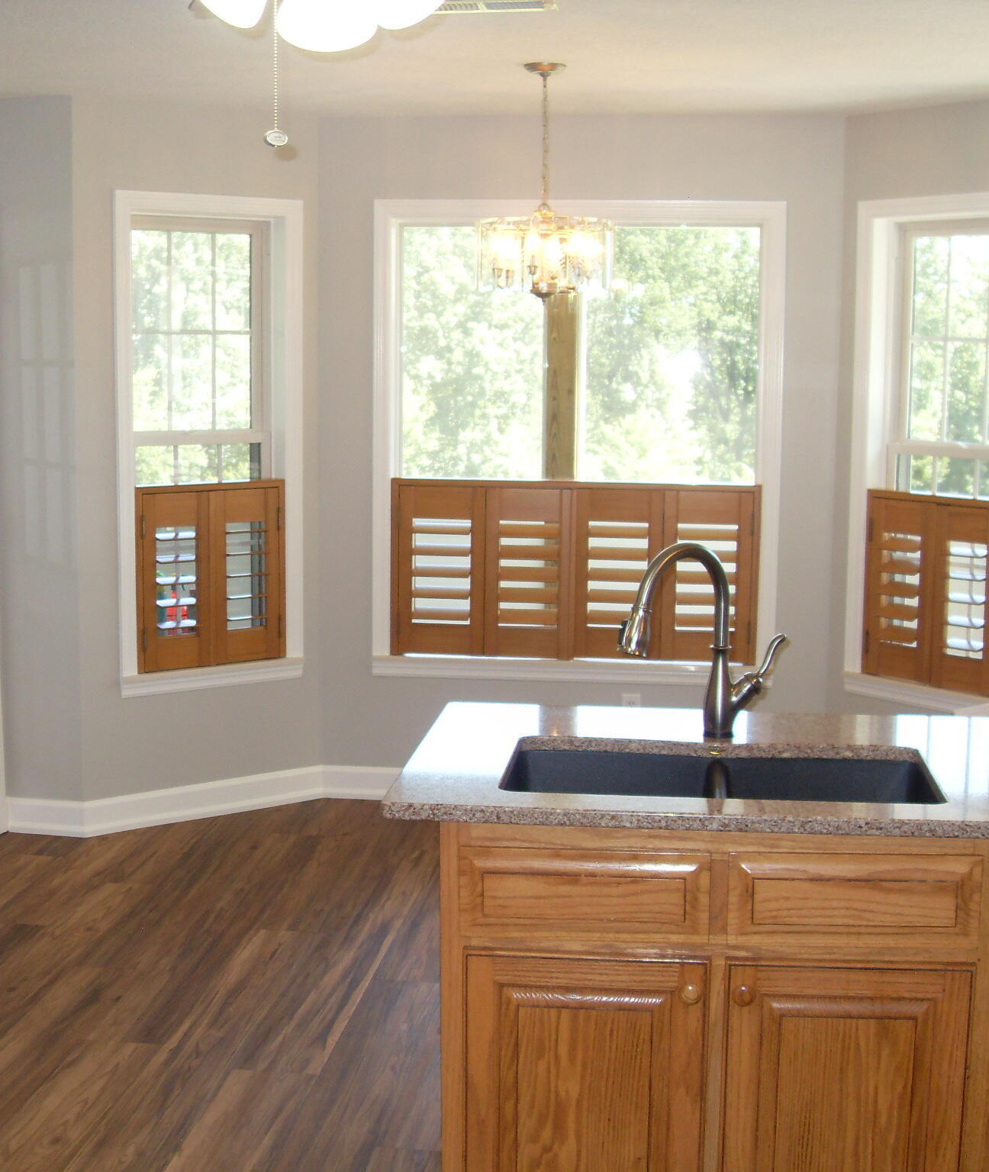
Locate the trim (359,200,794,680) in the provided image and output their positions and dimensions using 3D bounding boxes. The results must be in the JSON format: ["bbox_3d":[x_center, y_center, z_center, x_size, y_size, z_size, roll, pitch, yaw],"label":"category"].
[{"bbox_3d":[0.282,-0.495,5.857,1.435,1.694,0.080,1,8,7],"label":"trim"}]

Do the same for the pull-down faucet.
[{"bbox_3d":[0.382,0.107,3.030,0.310,0.368,0.150,-6,10,-42],"label":"pull-down faucet"}]

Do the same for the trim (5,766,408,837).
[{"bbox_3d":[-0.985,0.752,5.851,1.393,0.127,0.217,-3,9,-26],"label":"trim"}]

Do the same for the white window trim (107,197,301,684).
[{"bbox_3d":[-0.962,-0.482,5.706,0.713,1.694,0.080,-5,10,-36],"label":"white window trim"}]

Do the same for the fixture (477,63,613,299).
[{"bbox_3d":[0.146,-1.152,4.786,0.400,0.680,0.400,1,8,7],"label":"fixture"}]

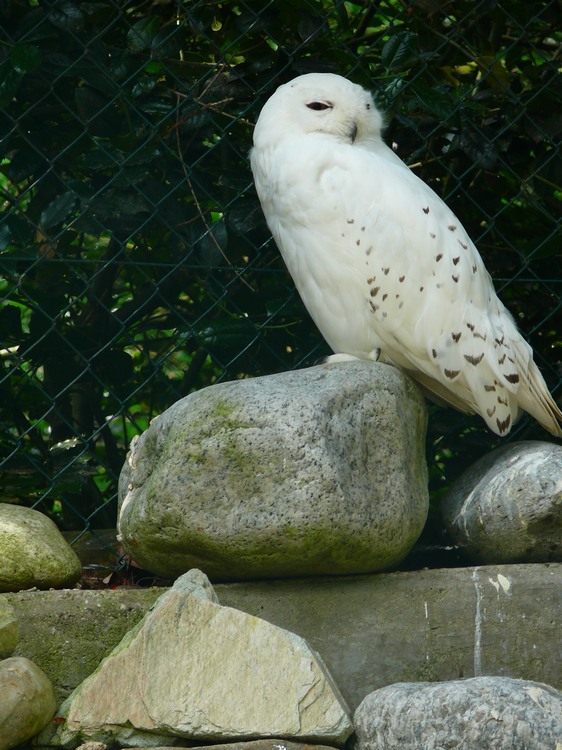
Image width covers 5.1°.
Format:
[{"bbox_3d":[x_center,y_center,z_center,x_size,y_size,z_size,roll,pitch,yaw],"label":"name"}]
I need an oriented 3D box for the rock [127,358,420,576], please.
[{"bbox_3d":[-0.008,0.105,6.900,0.325,0.233,0.250,-1,6,-13],"label":"rock"}]

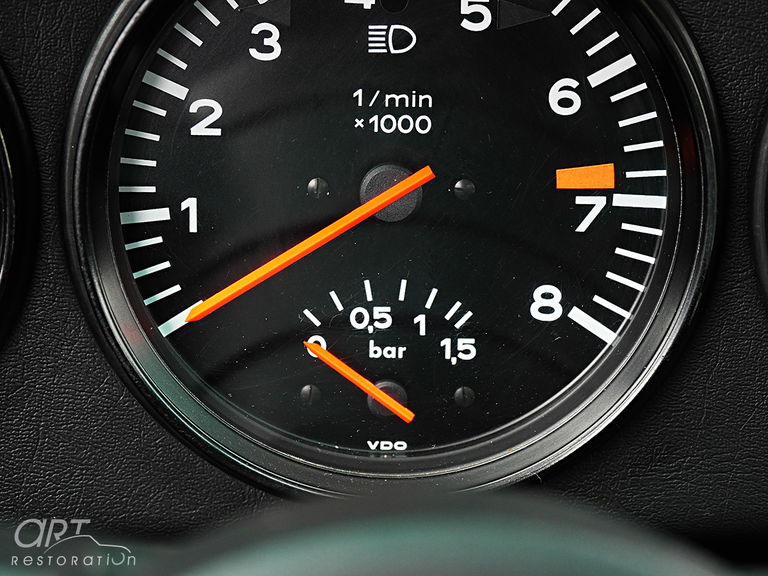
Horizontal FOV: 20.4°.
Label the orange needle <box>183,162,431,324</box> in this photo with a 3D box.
[{"bbox_3d":[-0.015,-0.008,0.421,0.058,0.003,0.002,-31,13,7],"label":"orange needle"}]

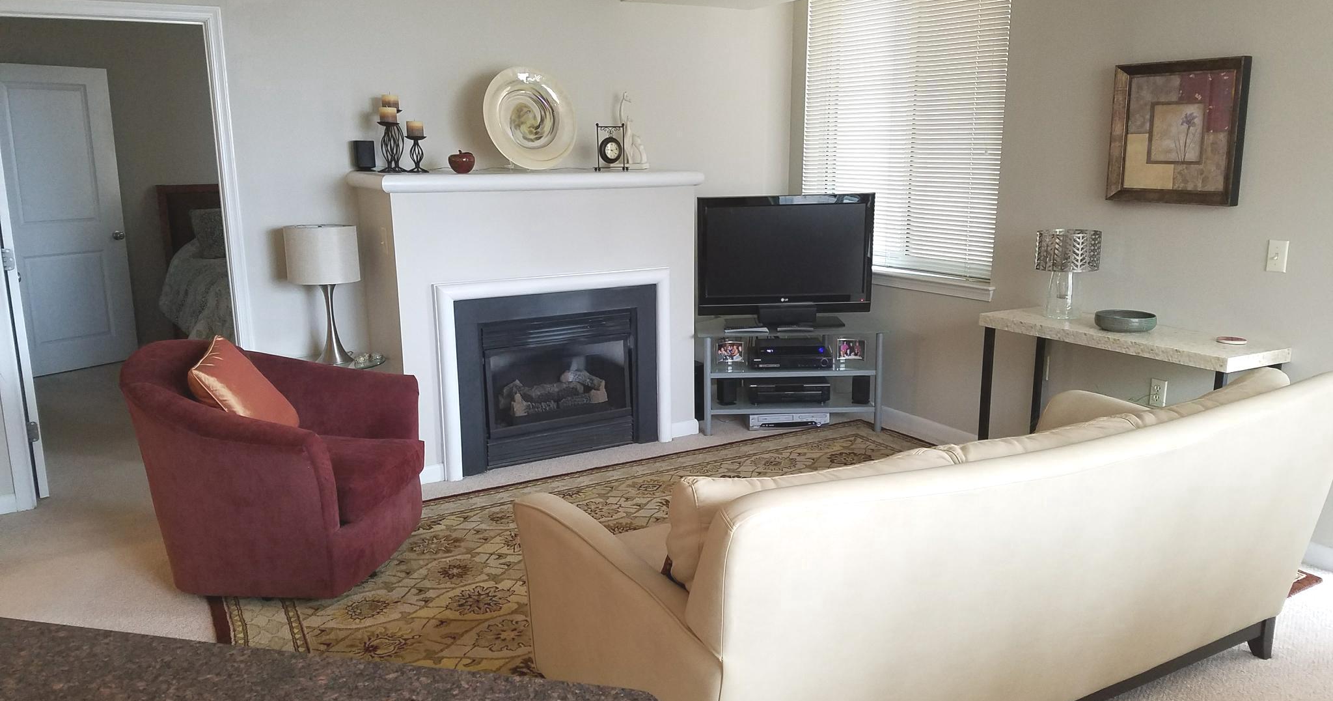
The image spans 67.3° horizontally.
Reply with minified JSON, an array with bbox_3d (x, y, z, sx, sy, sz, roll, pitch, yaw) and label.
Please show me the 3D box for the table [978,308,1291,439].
[{"bbox_3d":[1.837,0.293,4.126,0.372,0.776,1.110,-8,14,-29],"label":"table"}]

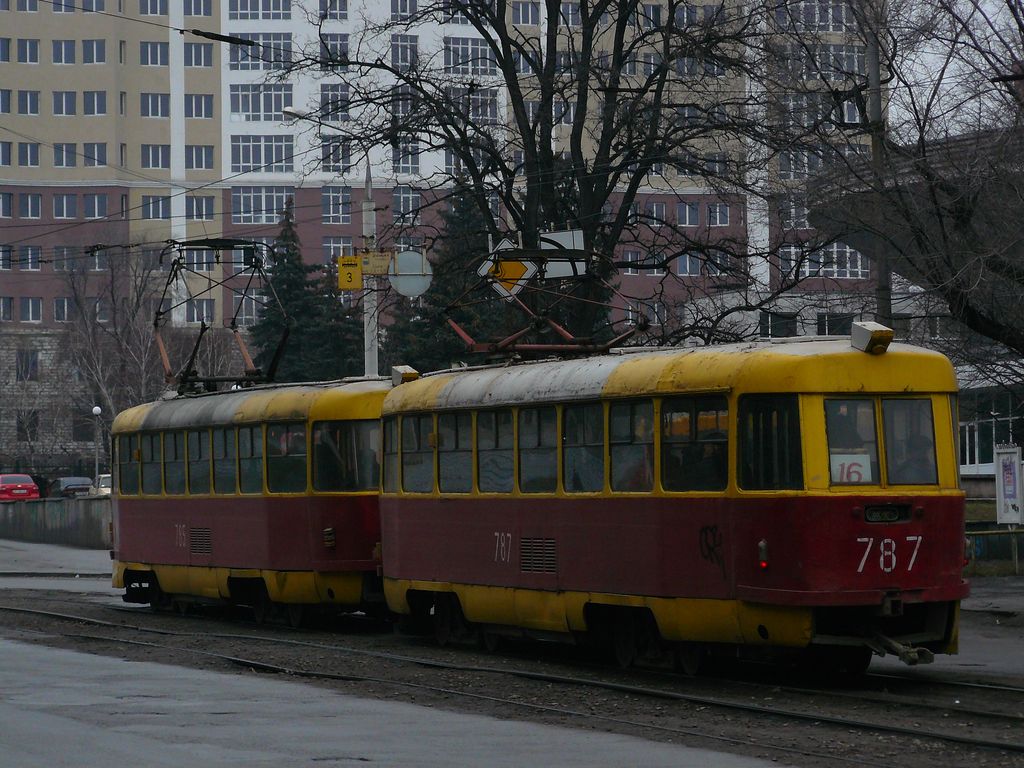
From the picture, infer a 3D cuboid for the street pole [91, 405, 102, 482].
[{"bbox_3d":[-16.960,3.055,174.000,0.360,4.350,0.360,0,-1,0],"label":"street pole"}]

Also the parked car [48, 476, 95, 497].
[{"bbox_3d":[-17.450,4.420,169.500,1.670,1.410,4.100,0,-1,-14],"label":"parked car"}]

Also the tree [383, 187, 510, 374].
[{"bbox_3d":[-2.542,-1.559,182.000,5.900,13.800,5.900,0,-1,0],"label":"tree"}]

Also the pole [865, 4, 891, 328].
[{"bbox_3d":[6.895,-1.660,79.000,0.330,10.700,0.330,-2,-1,0],"label":"pole"}]

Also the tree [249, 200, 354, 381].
[{"bbox_3d":[-9.316,-1.303,185.000,5.200,13.400,5.200,0,-1,0],"label":"tree"}]

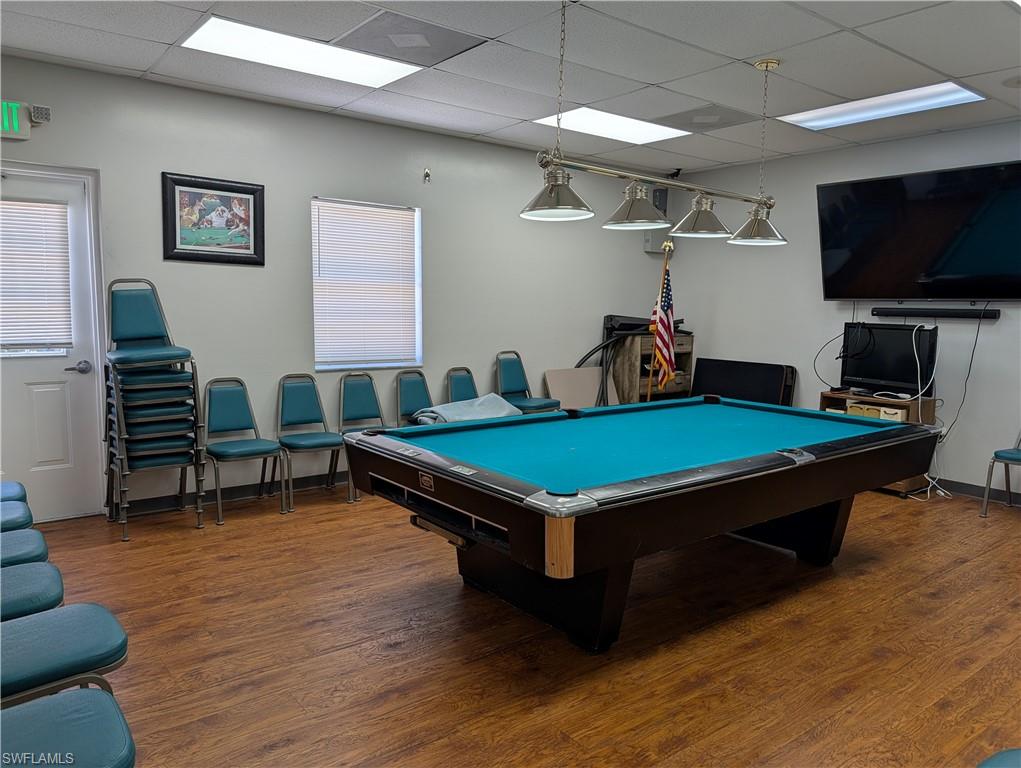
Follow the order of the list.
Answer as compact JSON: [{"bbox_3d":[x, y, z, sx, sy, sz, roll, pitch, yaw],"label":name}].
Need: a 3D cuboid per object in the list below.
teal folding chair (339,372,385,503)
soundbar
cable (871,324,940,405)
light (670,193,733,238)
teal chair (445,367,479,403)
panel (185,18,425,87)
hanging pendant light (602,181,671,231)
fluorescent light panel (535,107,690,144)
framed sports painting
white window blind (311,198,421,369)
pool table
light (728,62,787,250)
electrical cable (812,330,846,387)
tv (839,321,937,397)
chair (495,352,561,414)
[{"bbox_3d":[-1.066,0.373,5.359,0.450,0.875,0.530,-5,9,-37],"label":"teal folding chair"},{"bbox_3d":[3.293,-0.550,5.522,0.085,0.066,0.920,-4,9,-37],"label":"soundbar"},{"bbox_3d":[3.035,-0.157,5.471,0.180,0.580,0.470,-4,9,-37],"label":"cable"},{"bbox_3d":[1.000,-0.892,3.698,0.335,0.235,0.335,-5,9,-37],"label":"light"},{"bbox_3d":[-0.286,0.311,5.958,0.450,0.875,0.530,-5,9,-37],"label":"teal chair"},{"bbox_3d":[-1.134,-1.834,3.938,1.200,0.060,0.600,-5,9,-37],"label":"panel"},{"bbox_3d":[0.607,-0.860,3.384,0.335,0.215,0.335,1,7,0],"label":"hanging pendant light"},{"bbox_3d":[0.796,-1.986,5.421,1.200,0.060,0.600,-5,9,-37],"label":"fluorescent light panel"},{"bbox_3d":[-1.987,-1.093,4.773,0.655,0.560,0.040,-5,9,-37],"label":"framed sports painting"},{"bbox_3d":[-1.104,-0.751,5.541,0.920,1.260,0.060,-4,9,-37],"label":"white window blind"},{"bbox_3d":[0.832,0.630,3.891,2.930,0.800,1.650,-4,9,-36],"label":"pool table"},{"bbox_3d":[1.409,-1.277,3.963,0.335,0.965,0.335,-5,9,-37],"label":"light"},{"bbox_3d":[2.724,-0.204,6.057,0.120,0.470,0.270,-5,9,-37],"label":"electrical cable"},{"bbox_3d":[2.997,-0.183,5.641,0.180,0.555,0.650,-4,9,-37],"label":"tv"},{"bbox_3d":[0.102,0.200,6.198,0.460,0.940,0.530,-4,9,-37],"label":"chair"}]

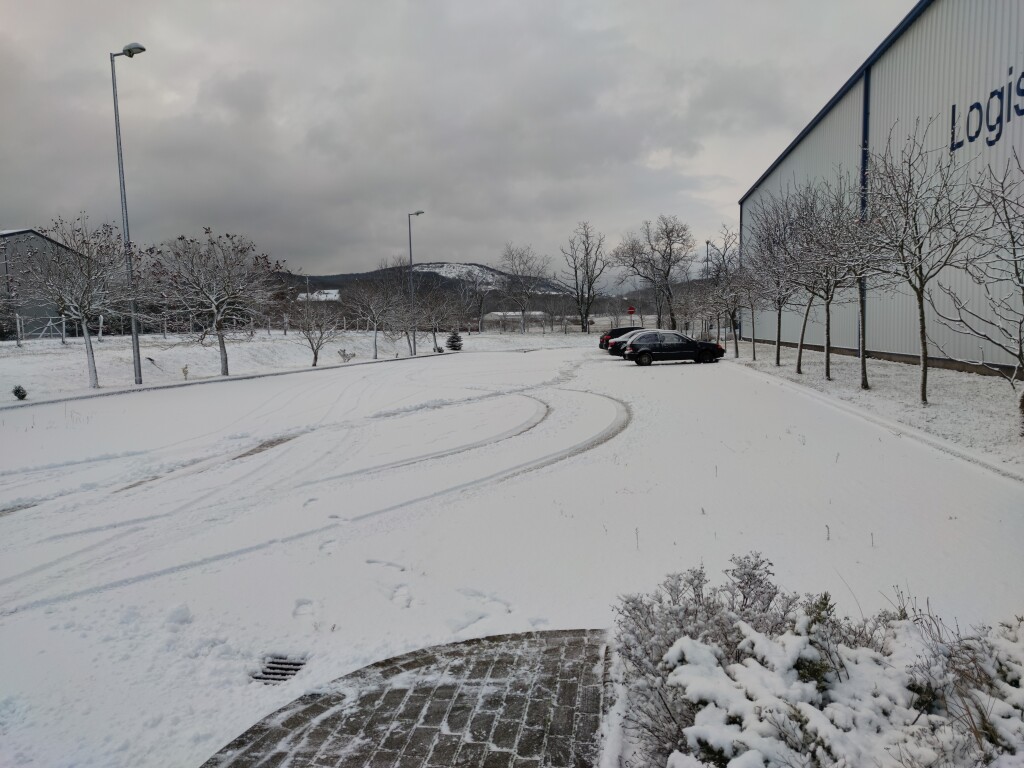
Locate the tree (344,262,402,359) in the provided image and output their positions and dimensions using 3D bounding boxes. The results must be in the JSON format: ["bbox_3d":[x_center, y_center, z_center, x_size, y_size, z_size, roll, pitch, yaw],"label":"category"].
[{"bbox_3d":[-7.712,-3.973,39.297,3.300,5.160,3.300,-1,5,0],"label":"tree"}]

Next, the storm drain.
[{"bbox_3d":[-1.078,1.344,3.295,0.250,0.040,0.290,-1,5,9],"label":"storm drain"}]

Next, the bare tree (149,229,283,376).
[{"bbox_3d":[-10.264,-2.779,24.403,4.600,5.020,4.400,-1,5,0],"label":"bare tree"}]

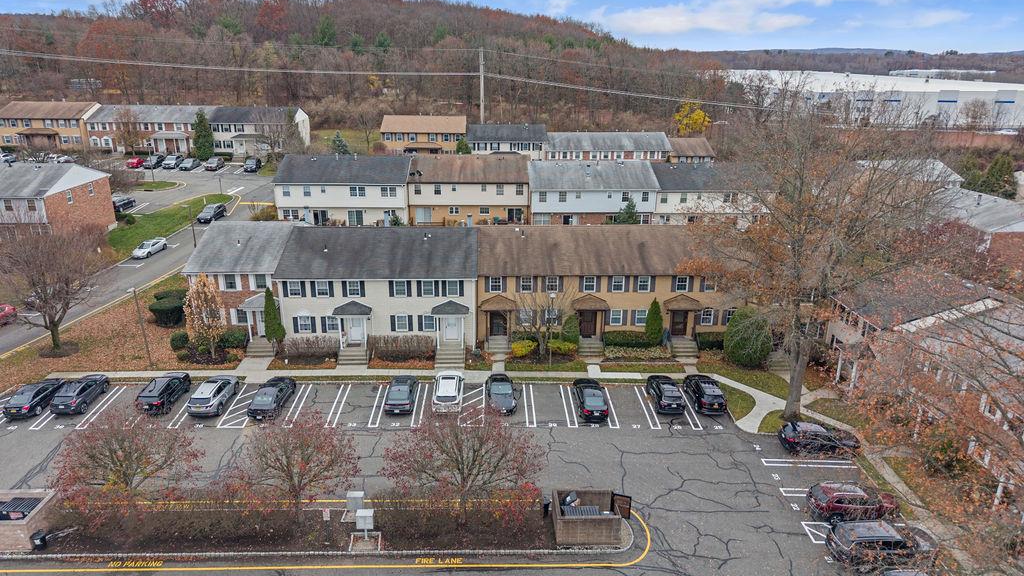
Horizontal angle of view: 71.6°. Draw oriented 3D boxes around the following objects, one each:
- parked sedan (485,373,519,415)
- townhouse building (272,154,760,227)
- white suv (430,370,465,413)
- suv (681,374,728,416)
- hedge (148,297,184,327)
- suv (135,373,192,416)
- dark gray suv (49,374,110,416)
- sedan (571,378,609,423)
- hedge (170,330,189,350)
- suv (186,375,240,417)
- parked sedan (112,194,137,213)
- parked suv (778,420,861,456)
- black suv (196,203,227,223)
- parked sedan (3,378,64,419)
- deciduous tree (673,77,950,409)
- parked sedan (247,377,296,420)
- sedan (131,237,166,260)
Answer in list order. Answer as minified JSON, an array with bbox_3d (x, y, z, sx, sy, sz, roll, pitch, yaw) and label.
[{"bbox_3d":[-0.679,7.142,49.288,1.810,1.450,4.600,-2,20,-7],"label":"parked sedan"},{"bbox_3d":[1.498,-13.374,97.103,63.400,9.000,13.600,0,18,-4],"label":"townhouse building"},{"bbox_3d":[-4.261,6.744,47.760,1.840,1.670,4.620,0,20,-2],"label":"white suv"},{"bbox_3d":[13.012,6.867,47.848,1.900,1.720,4.800,0,20,-2],"label":"suv"},{"bbox_3d":[-28.175,1.833,58.520,3.000,1.950,2.700,0,20,-2],"label":"hedge"},{"bbox_3d":[-23.784,7.024,48.232,1.850,1.680,4.700,0,20,-3],"label":"suv"},{"bbox_3d":[-28.522,6.795,47.046,1.800,1.580,4.470,0,20,-2],"label":"dark gray suv"},{"bbox_3d":[5.504,7.419,48.800,1.810,1.460,4.800,0,20,-1],"label":"sedan"},{"bbox_3d":[-26.134,3.974,55.779,1.450,1.420,1.450,0,18,-3],"label":"hedge"},{"bbox_3d":[-19.657,6.849,47.027,1.865,1.665,4.605,0,20,-2],"label":"suv"},{"bbox_3d":[-48.489,-10.454,87.772,1.820,1.480,4.700,2,20,2],"label":"parked sedan"},{"bbox_3d":[19.189,9.255,44.215,4.600,1.620,1.860,1,20,1],"label":"parked suv"},{"bbox_3d":[-35.199,-8.814,83.312,1.820,1.450,4.750,2,20,5],"label":"black suv"},{"bbox_3d":[-31.244,6.992,46.581,1.830,1.470,4.800,0,20,-2],"label":"parked sedan"},{"bbox_3d":[18.357,-1.401,42.804,16.800,20.800,15.500,0,20,-2],"label":"deciduous tree"},{"bbox_3d":[-15.771,7.062,46.865,1.840,1.450,4.800,0,20,-2],"label":"parked sedan"},{"bbox_3d":[-40.514,-4.512,79.410,1.740,1.330,4.400,5,21,9],"label":"sedan"}]

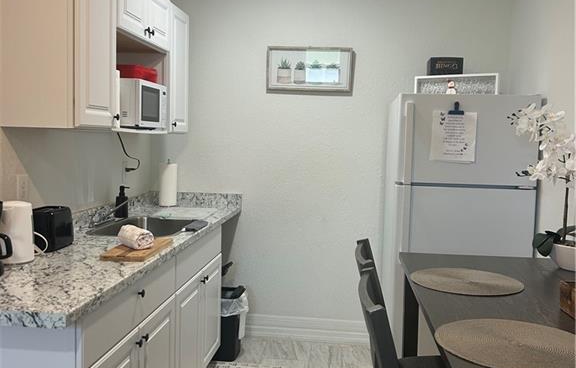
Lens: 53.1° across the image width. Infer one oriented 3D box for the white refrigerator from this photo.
[{"bbox_3d":[0.960,0.341,3.397,0.710,1.645,0.770,2,4,6],"label":"white refrigerator"}]

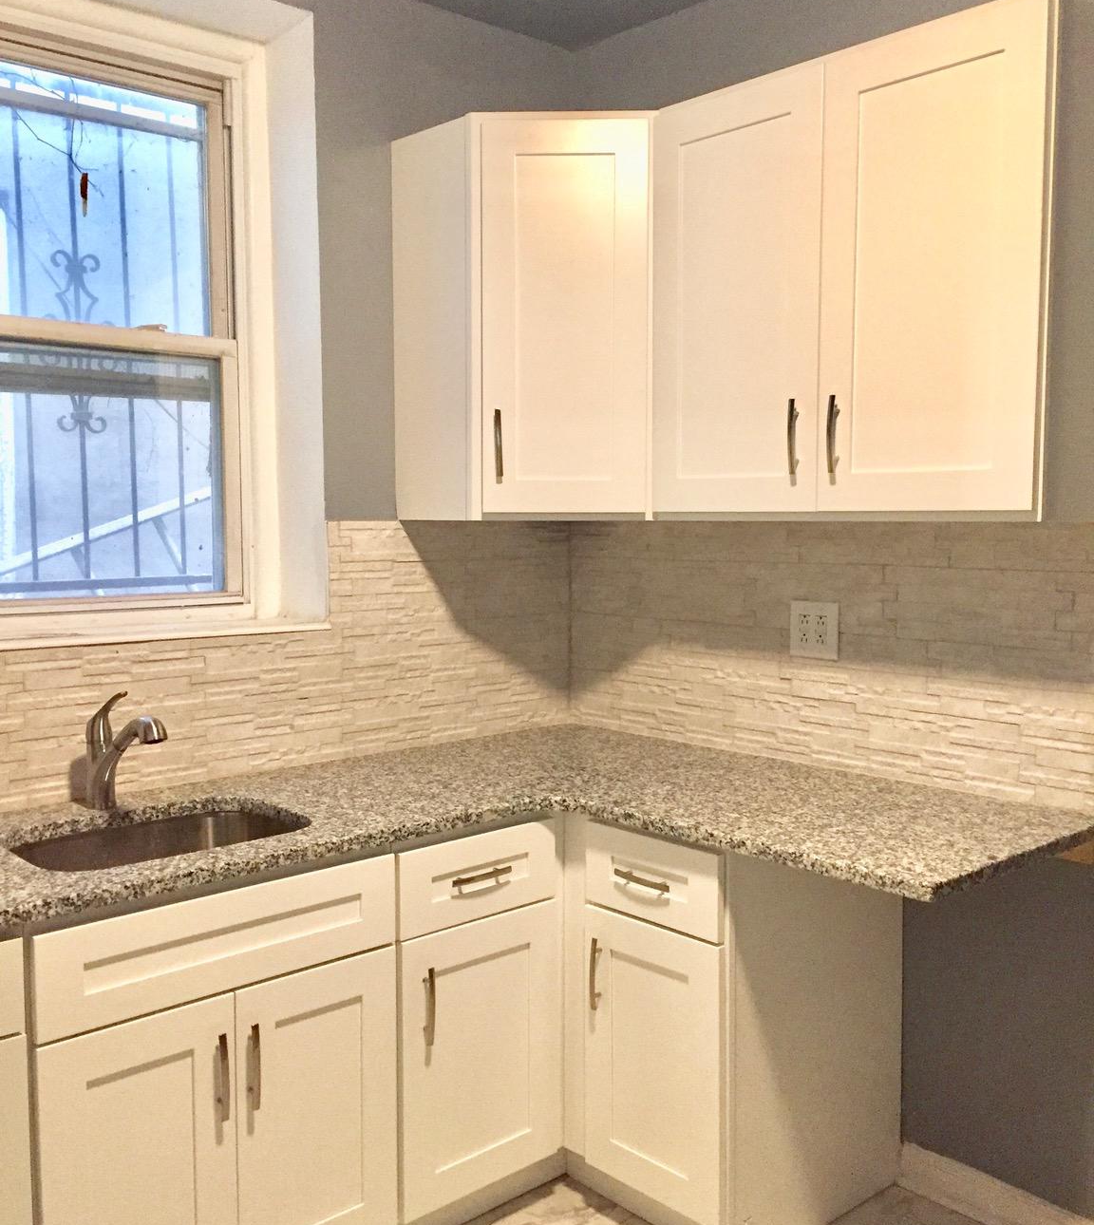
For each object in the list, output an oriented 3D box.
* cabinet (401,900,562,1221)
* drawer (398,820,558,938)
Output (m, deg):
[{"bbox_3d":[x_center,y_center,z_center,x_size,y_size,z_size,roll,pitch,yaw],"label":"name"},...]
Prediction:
[{"bbox_3d":[-0.315,0.893,2.706,0.413,0.557,0.585,-4,5,-43],"label":"cabinet"},{"bbox_3d":[-0.289,0.526,2.647,0.408,0.172,0.495,-4,5,-43],"label":"drawer"}]

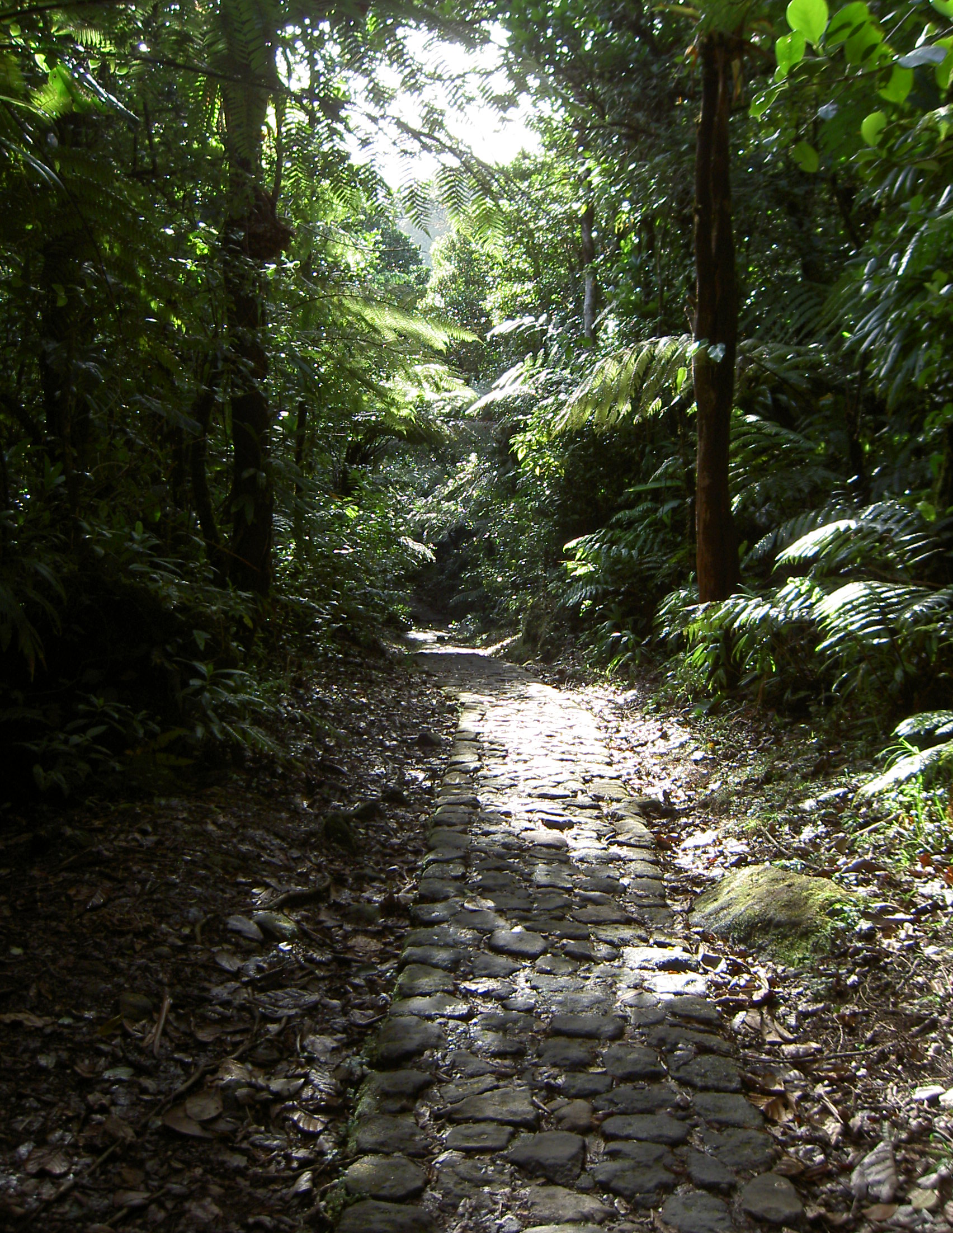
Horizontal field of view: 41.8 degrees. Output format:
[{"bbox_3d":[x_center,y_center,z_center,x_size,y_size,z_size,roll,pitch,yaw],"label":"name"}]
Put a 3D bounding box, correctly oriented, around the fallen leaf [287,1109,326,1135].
[{"bbox_3d":[-0.430,1.282,3.170,0.110,0.040,0.075,16,27,36],"label":"fallen leaf"}]

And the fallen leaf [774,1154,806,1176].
[{"bbox_3d":[0.723,1.266,2.881,0.075,0.025,0.075,1,5,14],"label":"fallen leaf"}]

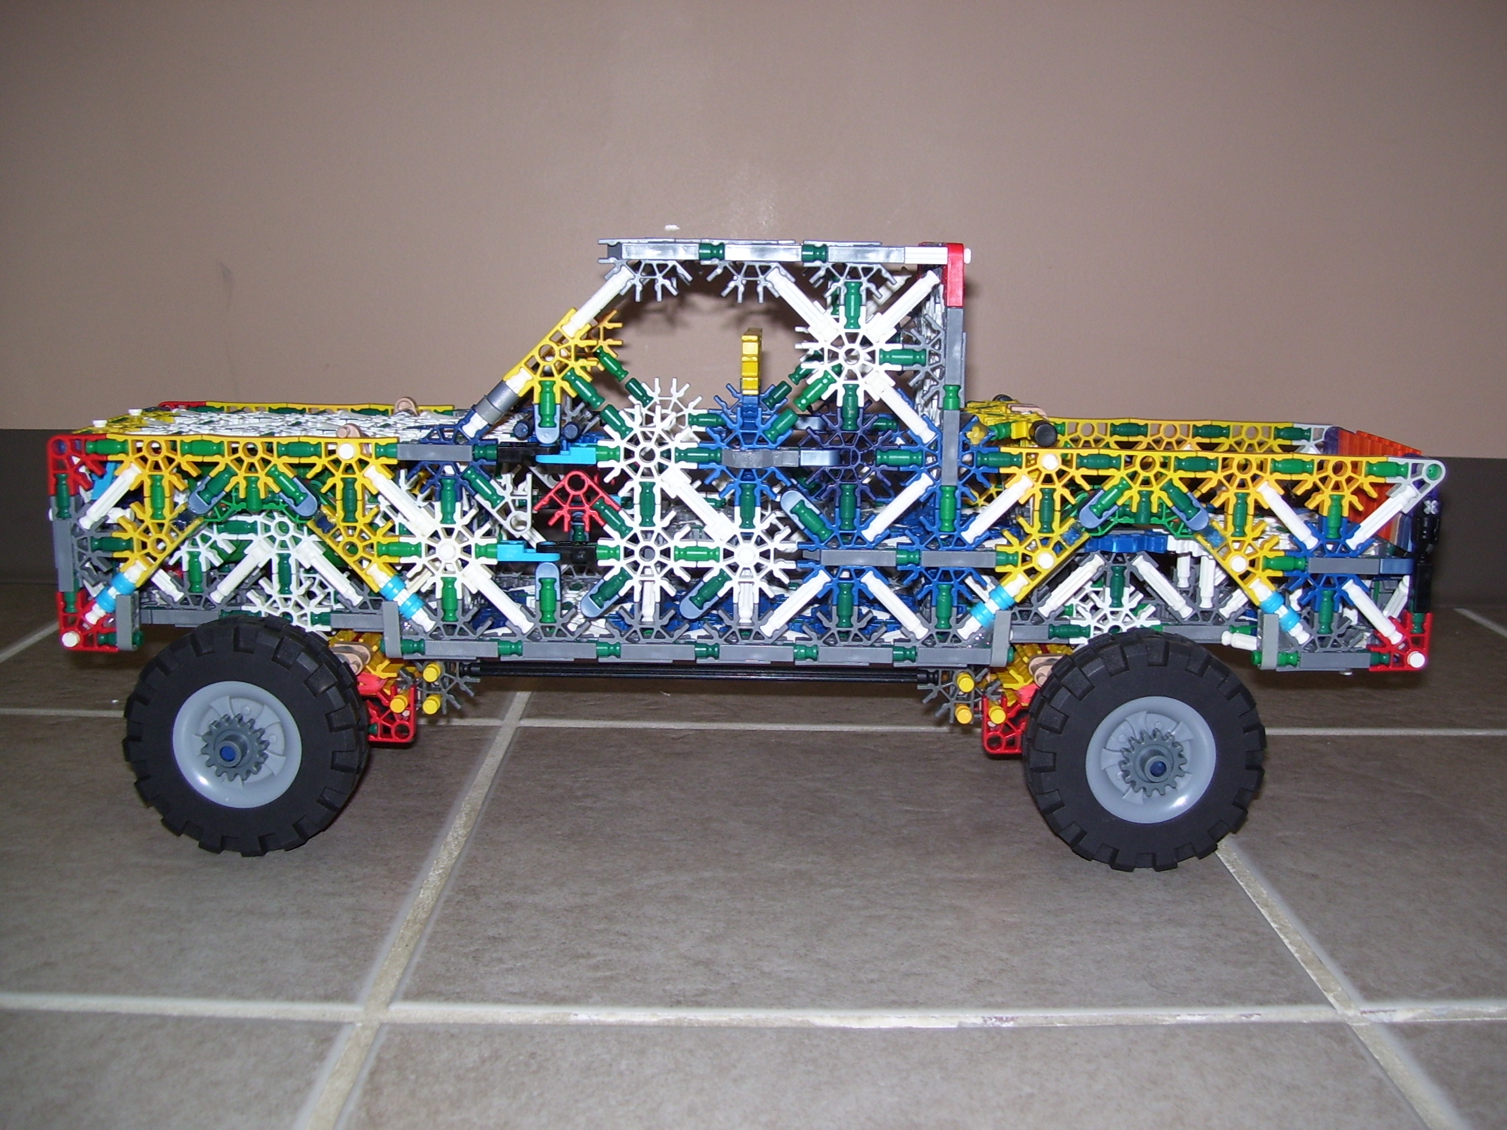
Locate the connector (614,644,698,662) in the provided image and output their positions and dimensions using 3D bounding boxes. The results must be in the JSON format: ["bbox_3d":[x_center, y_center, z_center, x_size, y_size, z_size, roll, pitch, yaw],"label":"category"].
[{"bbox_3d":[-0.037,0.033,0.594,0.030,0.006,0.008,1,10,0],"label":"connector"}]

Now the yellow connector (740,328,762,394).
[{"bbox_3d":[-0.001,-0.080,0.620,0.006,0.023,0.036,1,11,-1],"label":"yellow connector"}]

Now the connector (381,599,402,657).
[{"bbox_3d":[-0.135,0.024,0.591,0.006,0.021,0.009,1,10,0],"label":"connector"}]

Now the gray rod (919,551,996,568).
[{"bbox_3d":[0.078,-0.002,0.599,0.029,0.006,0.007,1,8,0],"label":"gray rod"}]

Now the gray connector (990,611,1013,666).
[{"bbox_3d":[0.096,0.029,0.603,0.007,0.021,0.010,1,8,0],"label":"gray connector"}]

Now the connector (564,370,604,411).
[{"bbox_3d":[-0.062,-0.065,0.576,0.017,0.006,0.006,43,7,-7],"label":"connector"}]

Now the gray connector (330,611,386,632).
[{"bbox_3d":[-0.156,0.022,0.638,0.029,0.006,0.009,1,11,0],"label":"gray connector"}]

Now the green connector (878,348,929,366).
[{"bbox_3d":[0.055,-0.076,0.575,0.017,0.006,0.006,0,10,0],"label":"green connector"}]

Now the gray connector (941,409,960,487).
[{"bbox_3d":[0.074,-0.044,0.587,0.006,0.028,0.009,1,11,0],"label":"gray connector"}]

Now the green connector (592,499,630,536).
[{"bbox_3d":[-0.053,-0.018,0.593,0.006,0.017,0.006,-42,8,8],"label":"green connector"}]

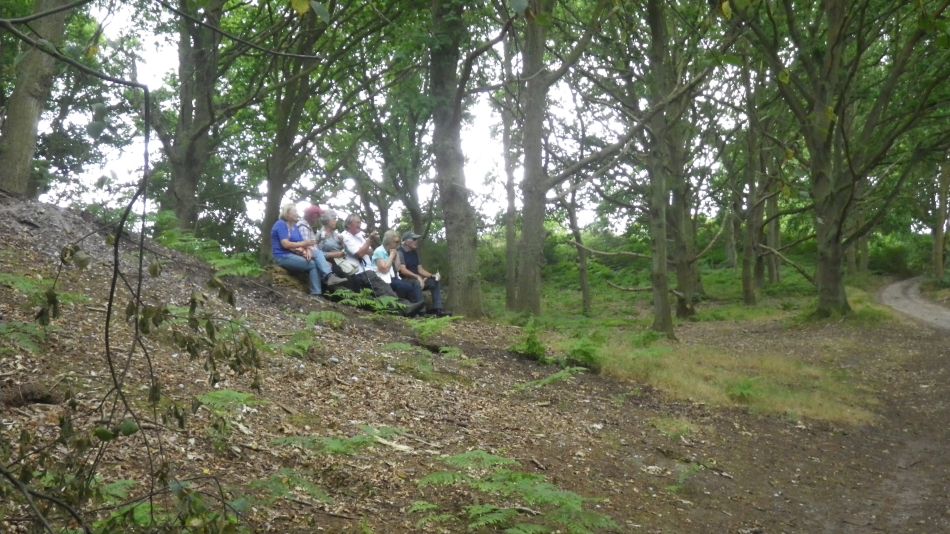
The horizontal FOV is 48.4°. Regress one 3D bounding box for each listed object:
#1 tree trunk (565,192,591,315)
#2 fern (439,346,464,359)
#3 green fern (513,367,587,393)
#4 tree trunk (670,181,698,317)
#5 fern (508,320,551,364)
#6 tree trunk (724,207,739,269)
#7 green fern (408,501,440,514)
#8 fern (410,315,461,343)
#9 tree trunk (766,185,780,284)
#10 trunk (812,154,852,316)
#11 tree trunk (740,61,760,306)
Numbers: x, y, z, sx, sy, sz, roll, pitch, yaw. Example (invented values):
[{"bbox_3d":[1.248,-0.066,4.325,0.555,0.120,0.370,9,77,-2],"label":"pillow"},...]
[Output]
[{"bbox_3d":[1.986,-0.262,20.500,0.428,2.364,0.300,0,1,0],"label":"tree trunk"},{"bbox_3d":[-0.258,0.938,11.600,0.285,0.112,0.220,0,1,0],"label":"fern"},{"bbox_3d":[0.725,1.095,10.300,0.721,0.203,0.400,0,1,0],"label":"green fern"},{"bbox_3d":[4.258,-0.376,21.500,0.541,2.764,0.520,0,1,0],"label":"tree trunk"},{"bbox_3d":[0.629,0.848,12.200,0.484,0.482,0.420,0,1,0],"label":"fern"},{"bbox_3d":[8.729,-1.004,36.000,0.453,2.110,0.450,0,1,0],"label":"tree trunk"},{"bbox_3d":[-0.282,1.341,5.900,0.178,0.055,0.150,0,1,0],"label":"green fern"},{"bbox_3d":[-0.463,0.721,12.400,0.586,0.279,0.450,0,1,0],"label":"fern"},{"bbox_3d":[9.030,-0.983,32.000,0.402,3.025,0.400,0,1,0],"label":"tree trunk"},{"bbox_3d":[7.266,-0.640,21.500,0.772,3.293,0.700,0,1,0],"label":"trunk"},{"bbox_3d":[6.511,-1.903,25.000,0.425,5.672,0.420,0,1,0],"label":"tree trunk"}]

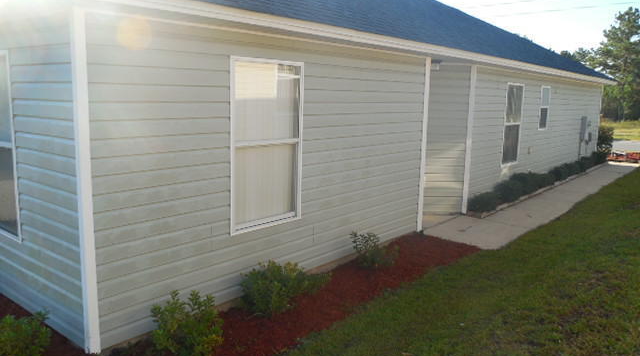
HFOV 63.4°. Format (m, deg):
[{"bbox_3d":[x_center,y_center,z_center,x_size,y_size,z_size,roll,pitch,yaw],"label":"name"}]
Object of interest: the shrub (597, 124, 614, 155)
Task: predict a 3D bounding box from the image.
[{"bbox_3d":[9.061,-1.189,16.500,0.550,1.000,0.550,8,11,39],"label":"shrub"}]

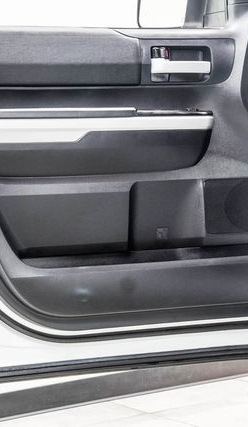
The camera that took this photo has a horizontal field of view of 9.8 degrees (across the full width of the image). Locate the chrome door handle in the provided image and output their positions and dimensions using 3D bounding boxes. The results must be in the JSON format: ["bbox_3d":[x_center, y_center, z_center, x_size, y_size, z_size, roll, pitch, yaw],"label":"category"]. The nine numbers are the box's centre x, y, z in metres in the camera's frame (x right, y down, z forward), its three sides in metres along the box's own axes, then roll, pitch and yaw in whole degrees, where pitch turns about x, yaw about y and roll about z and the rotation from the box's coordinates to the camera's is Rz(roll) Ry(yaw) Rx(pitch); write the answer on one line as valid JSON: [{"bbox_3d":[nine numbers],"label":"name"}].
[{"bbox_3d":[0.142,-0.369,3.620,0.155,0.037,0.033,-3,6,-24],"label":"chrome door handle"}]

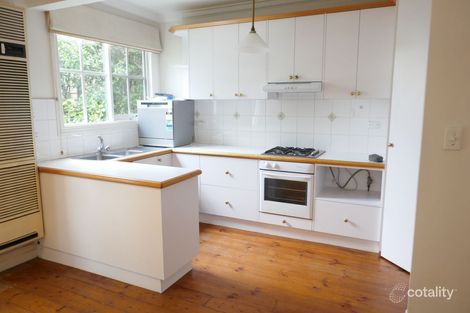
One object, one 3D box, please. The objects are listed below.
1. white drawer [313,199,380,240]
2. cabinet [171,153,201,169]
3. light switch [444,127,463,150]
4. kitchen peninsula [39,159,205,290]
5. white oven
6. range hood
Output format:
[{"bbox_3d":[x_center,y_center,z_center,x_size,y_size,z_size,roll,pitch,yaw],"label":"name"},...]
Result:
[{"bbox_3d":[1.211,0.605,3.461,0.630,0.340,0.500,4,8,25],"label":"white drawer"},{"bbox_3d":[-0.473,0.328,4.239,0.405,0.790,0.580,4,9,24],"label":"cabinet"},{"bbox_3d":[1.159,-0.095,1.735,0.075,0.116,0.018,4,9,24],"label":"light switch"},{"bbox_3d":[-1.082,0.541,2.860,1.523,0.900,0.545,4,9,24],"label":"kitchen peninsula"},{"bbox_3d":[0.647,0.318,3.690,0.592,0.585,0.570,4,9,24],"label":"white oven"},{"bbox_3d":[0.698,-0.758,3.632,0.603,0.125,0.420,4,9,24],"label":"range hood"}]

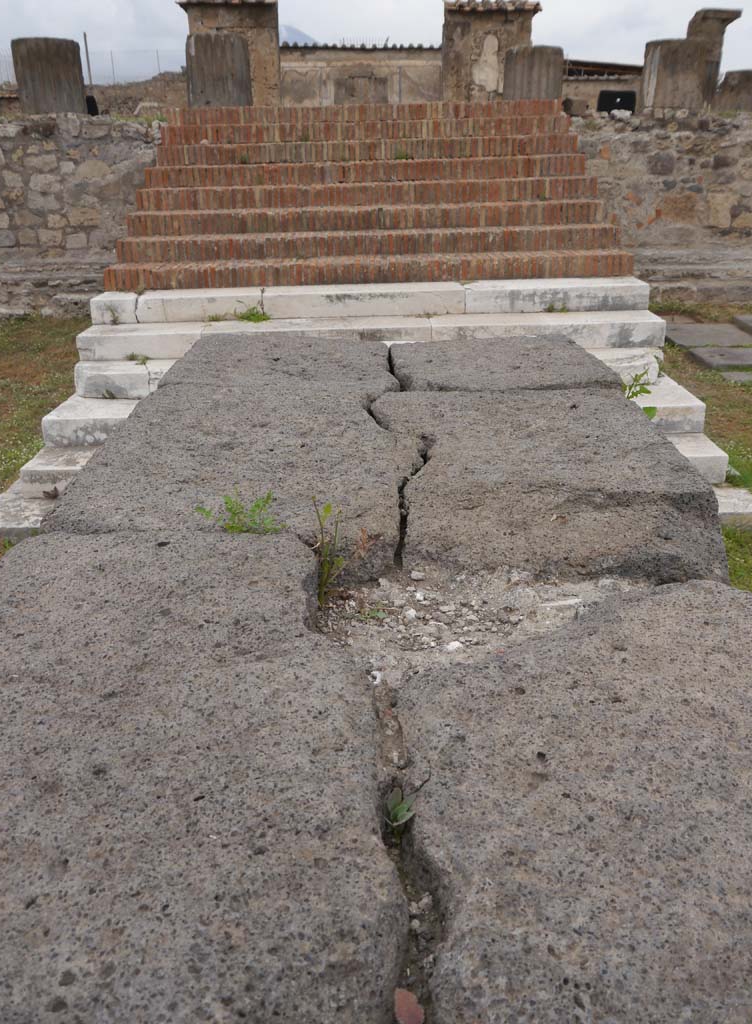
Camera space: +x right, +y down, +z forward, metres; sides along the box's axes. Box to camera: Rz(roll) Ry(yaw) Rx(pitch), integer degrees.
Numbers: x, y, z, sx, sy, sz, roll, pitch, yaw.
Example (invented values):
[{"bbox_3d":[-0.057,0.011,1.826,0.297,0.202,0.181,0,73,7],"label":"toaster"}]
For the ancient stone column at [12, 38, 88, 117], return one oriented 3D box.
[{"bbox_3d":[-4.206,-5.601,10.724,0.880,0.933,0.880,-1,24,0],"label":"ancient stone column"}]

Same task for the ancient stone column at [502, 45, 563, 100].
[{"bbox_3d":[1.842,-5.112,9.687,0.679,0.553,0.679,-1,24,0],"label":"ancient stone column"}]

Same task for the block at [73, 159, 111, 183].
[{"bbox_3d":[-3.219,-3.919,9.494,0.406,0.229,0.275,-1,24,0],"label":"block"}]

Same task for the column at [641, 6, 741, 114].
[{"bbox_3d":[4.035,-5.811,10.680,1.100,1.192,0.924,-1,24,0],"label":"column"}]

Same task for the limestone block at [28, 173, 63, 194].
[{"bbox_3d":[-4.268,-4.269,10.766,0.432,0.246,0.220,-1,24,0],"label":"limestone block"}]

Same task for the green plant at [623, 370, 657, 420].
[{"bbox_3d":[0.706,-0.313,2.215,0.088,0.133,0.075,-1,24,0],"label":"green plant"}]

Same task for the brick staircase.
[{"bbox_3d":[-0.088,-3.191,7.984,4.300,1.419,3.260,-1,24,0],"label":"brick staircase"}]

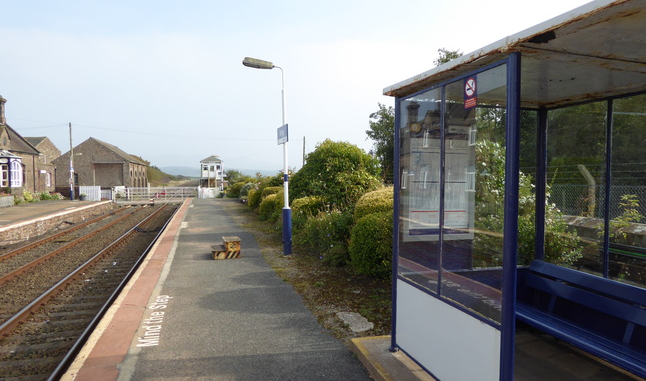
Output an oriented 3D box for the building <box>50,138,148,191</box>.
[{"bbox_3d":[-32.900,-3.208,71.240,9.400,7.900,21.500,0,2,-15],"label":"building"}]

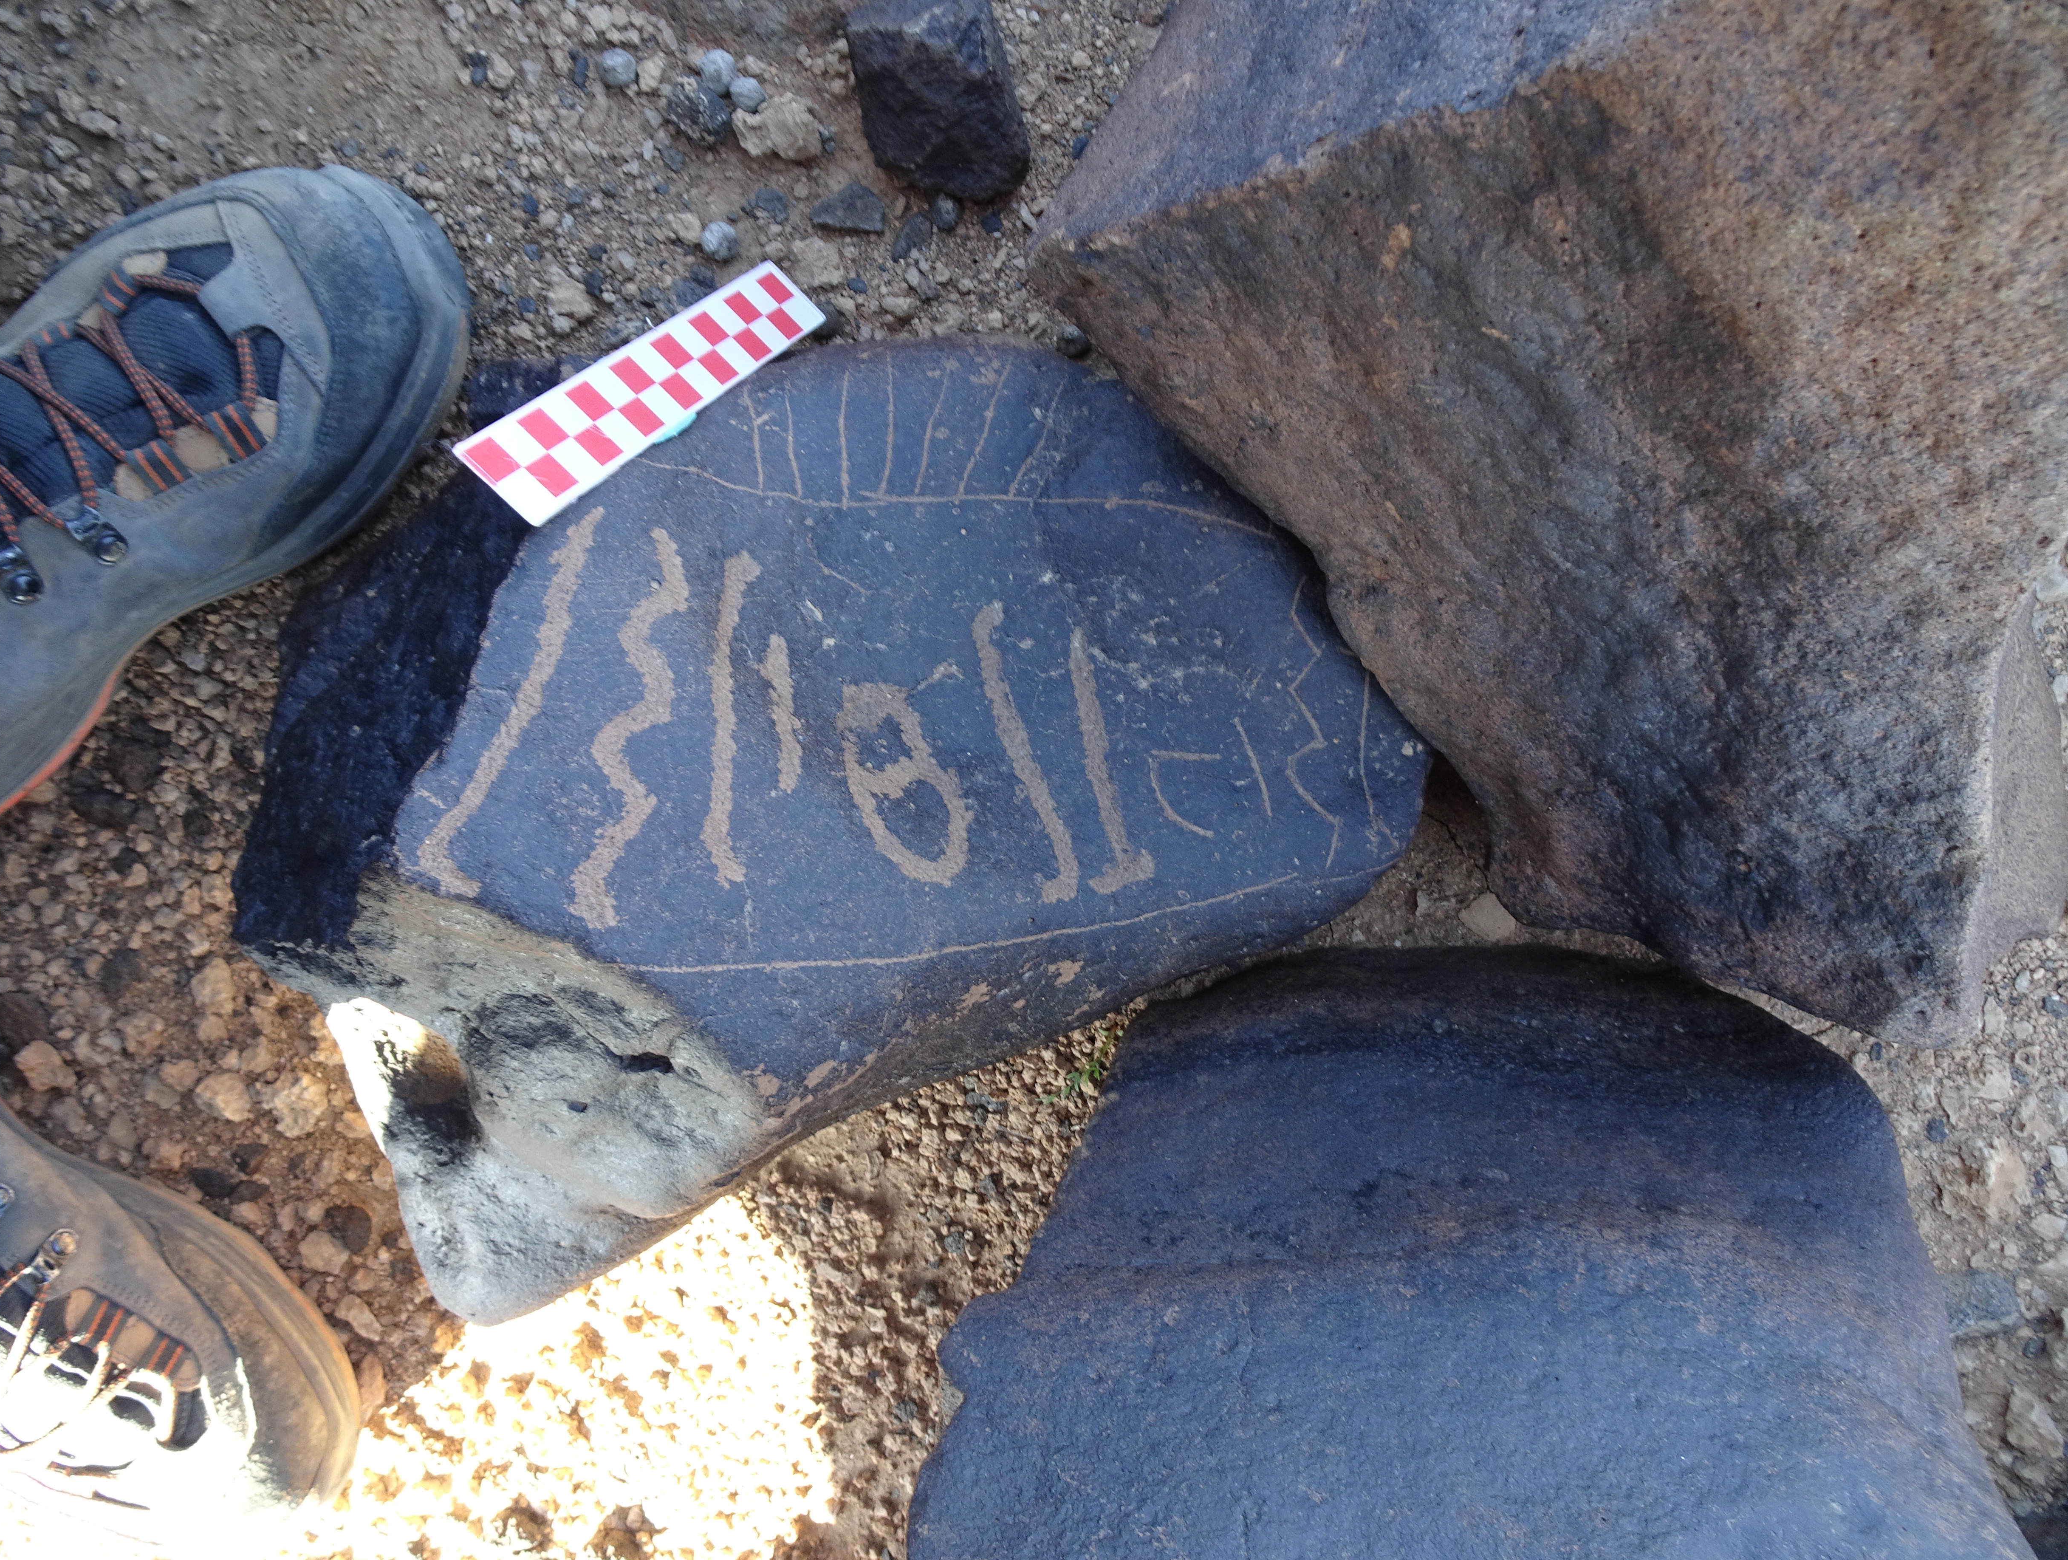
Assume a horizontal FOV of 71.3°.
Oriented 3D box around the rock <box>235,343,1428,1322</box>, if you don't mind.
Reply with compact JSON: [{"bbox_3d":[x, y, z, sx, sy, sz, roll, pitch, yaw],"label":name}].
[{"bbox_3d":[-0.053,-0.023,0.438,0.370,0.120,0.270,-19,91,-17],"label":"rock"}]

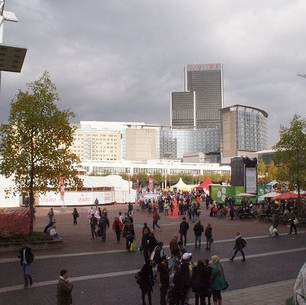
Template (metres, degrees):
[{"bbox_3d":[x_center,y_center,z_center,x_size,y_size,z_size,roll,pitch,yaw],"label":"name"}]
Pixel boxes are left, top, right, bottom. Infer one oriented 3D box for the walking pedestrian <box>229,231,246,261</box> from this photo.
[{"bbox_3d":[4.788,5.360,19.400,0.850,1.660,0.600,0,-4,7],"label":"walking pedestrian"}]

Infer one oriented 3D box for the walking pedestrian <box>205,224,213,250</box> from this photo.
[{"bbox_3d":[3.511,5.260,21.400,0.500,1.650,0.400,4,-5,-37],"label":"walking pedestrian"}]

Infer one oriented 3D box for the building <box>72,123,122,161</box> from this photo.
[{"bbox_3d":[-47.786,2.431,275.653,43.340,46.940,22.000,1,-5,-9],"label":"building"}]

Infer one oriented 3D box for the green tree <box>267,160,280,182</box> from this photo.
[{"bbox_3d":[29.463,6.496,84.000,3.200,9.100,3.200,0,-4,0],"label":"green tree"}]

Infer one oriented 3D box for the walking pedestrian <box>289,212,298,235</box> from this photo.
[{"bbox_3d":[11.174,5.648,27.390,0.700,1.720,0.550,1,-5,-14],"label":"walking pedestrian"}]

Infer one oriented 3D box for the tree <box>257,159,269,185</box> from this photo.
[{"bbox_3d":[28.553,6.732,89.748,2.900,9.310,2.900,0,-4,0],"label":"tree"}]

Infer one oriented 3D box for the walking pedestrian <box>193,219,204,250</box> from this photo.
[{"bbox_3d":[2.859,5.141,21.500,0.580,1.770,0.380,0,-4,3],"label":"walking pedestrian"}]

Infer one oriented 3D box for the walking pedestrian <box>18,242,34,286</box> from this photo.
[{"bbox_3d":[-5.160,4.587,14.047,0.580,1.750,0.500,-2,-5,26],"label":"walking pedestrian"}]

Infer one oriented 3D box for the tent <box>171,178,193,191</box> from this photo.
[{"bbox_3d":[6.690,8.526,82.000,4.800,4.800,4.800,1,-4,-11],"label":"tent"}]

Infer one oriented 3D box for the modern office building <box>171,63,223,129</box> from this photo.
[{"bbox_3d":[61.890,-38.040,476.296,67.560,159.000,38.000,0,-5,-6],"label":"modern office building"}]

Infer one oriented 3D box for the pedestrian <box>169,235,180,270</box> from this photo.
[{"bbox_3d":[1.044,4.850,16.500,0.450,1.740,0.520,4,-5,-37],"label":"pedestrian"}]

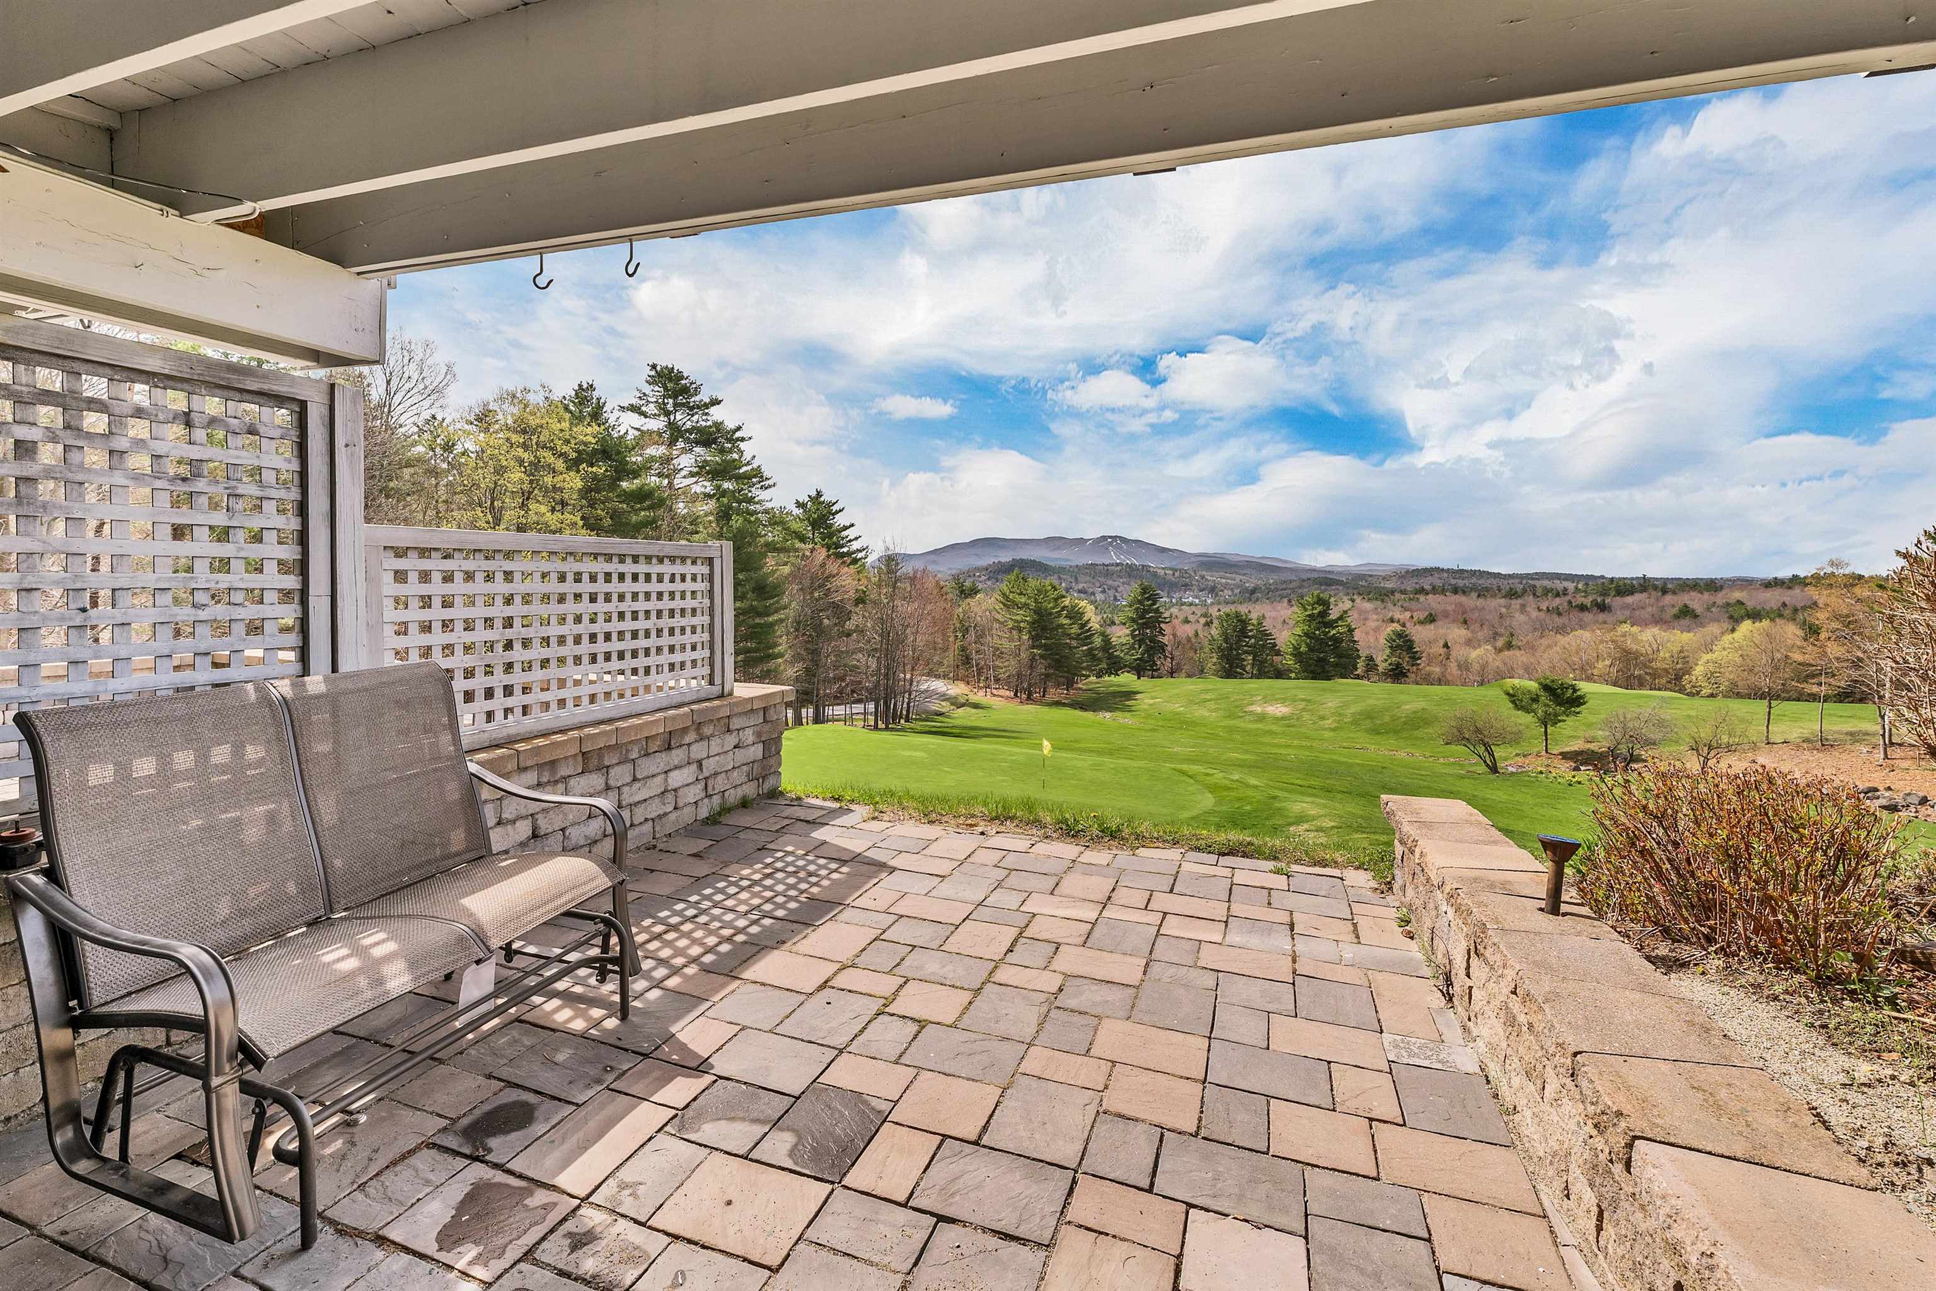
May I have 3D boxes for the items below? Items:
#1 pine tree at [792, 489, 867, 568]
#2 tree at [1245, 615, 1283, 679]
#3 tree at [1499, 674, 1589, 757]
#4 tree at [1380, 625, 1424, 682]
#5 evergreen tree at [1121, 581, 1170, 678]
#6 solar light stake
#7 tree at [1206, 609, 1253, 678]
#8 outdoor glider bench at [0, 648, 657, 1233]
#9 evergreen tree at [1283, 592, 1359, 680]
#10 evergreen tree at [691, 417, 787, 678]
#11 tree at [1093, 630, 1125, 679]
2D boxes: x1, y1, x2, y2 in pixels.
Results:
[{"bbox_3d":[-14.617,-5.276,75.000,9.023,20.804,9.023,1,5,-11],"label":"pine tree"},{"bbox_3d":[44.501,0.341,113.000,6.126,9.767,6.126,4,6,21],"label":"tree"},{"bbox_3d":[31.469,3.750,41.000,3.856,4.368,3.856,6,7,38],"label":"tree"},{"bbox_3d":[67.468,1.411,117.000,5.906,8.937,5.906,5,6,30],"label":"tree"},{"bbox_3d":[25.969,-2.101,110.000,6.883,14.372,6.883,3,5,13],"label":"evergreen tree"},{"bbox_3d":[1.620,0.629,2.049,0.096,0.208,0.096,6,7,39],"label":"solar light stake"},{"bbox_3d":[38.931,-0.113,112.000,6.589,10.581,6.589,3,5,19],"label":"tree"},{"bbox_3d":[-1.445,0.598,1.881,0.813,0.932,1.010,3,5,18],"label":"outdoor glider bench"},{"bbox_3d":[51.607,-1.327,110.000,10.005,12.824,10.005,4,6,25],"label":"evergreen tree"},{"bbox_3d":[-18.445,-6.573,60.000,7.721,23.276,7.721,0,5,-17],"label":"evergreen tree"},{"bbox_3d":[19.515,1.055,105.000,5.393,7.176,5.393,3,5,11],"label":"tree"}]

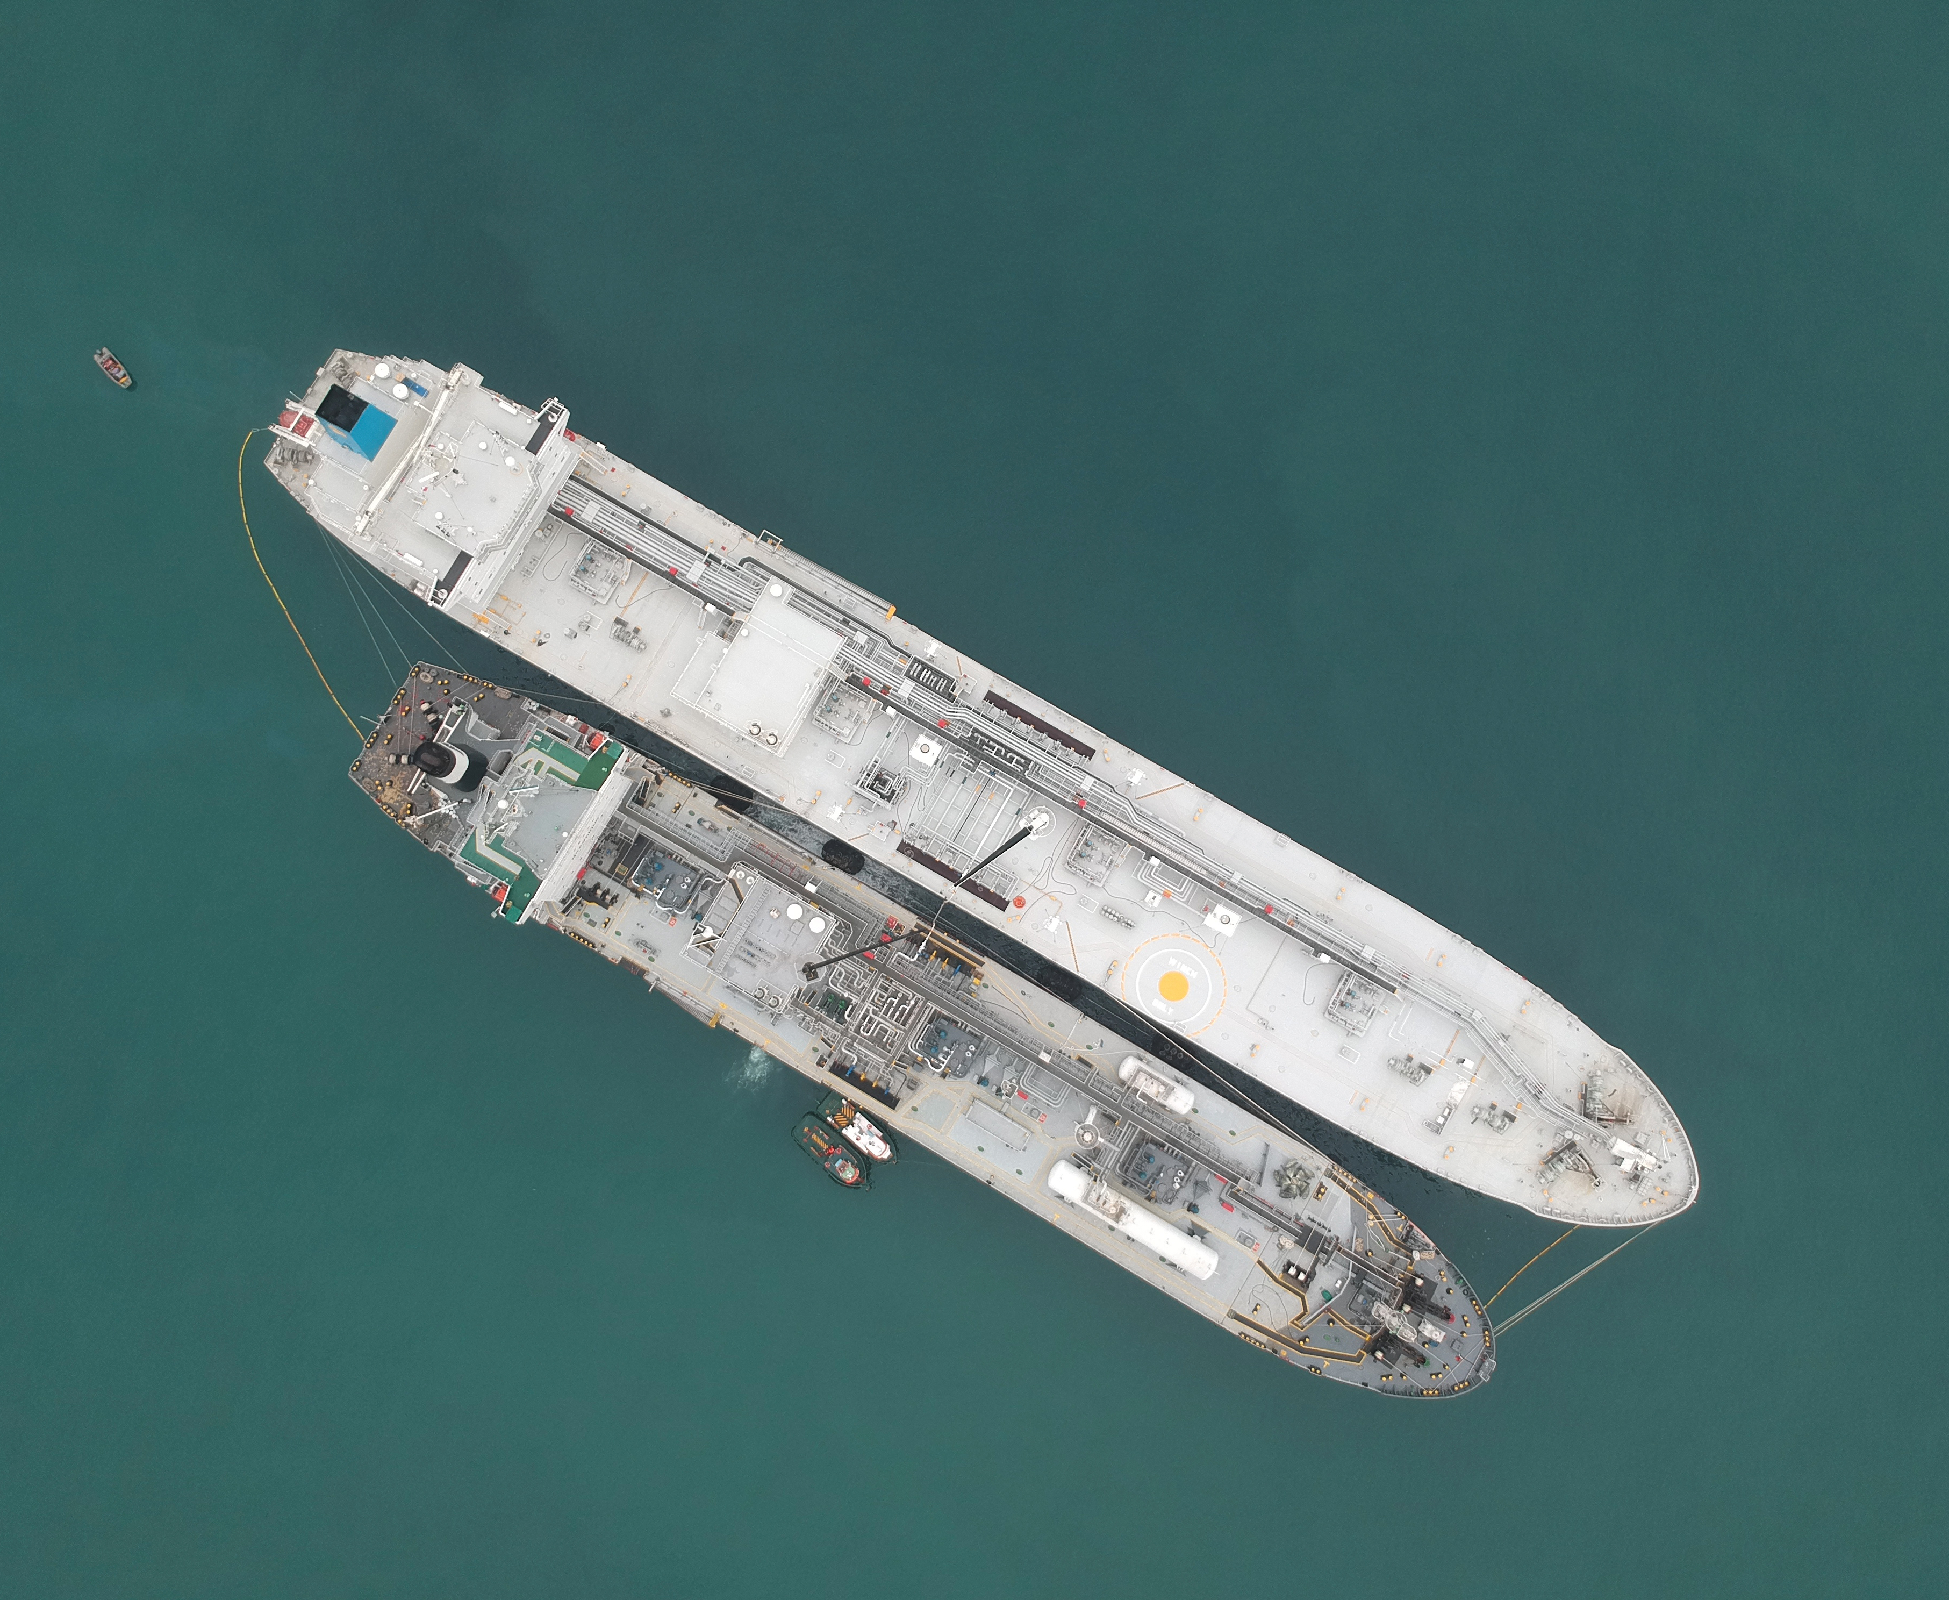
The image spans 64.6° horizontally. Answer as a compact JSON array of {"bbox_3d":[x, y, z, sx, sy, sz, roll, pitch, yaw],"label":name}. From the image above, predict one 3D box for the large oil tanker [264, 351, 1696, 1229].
[{"bbox_3d":[0.772,-1.226,217.332,230.000,43.000,32.400,30,89,2],"label":"large oil tanker"}]

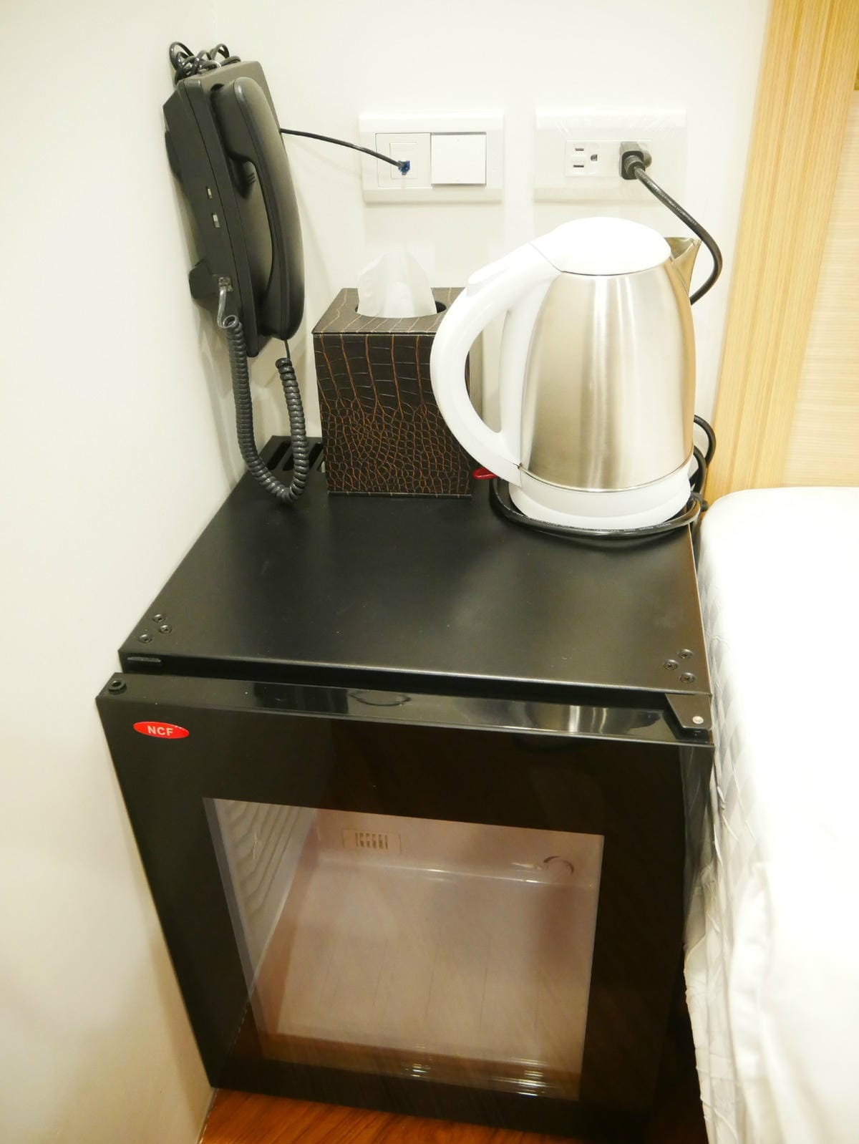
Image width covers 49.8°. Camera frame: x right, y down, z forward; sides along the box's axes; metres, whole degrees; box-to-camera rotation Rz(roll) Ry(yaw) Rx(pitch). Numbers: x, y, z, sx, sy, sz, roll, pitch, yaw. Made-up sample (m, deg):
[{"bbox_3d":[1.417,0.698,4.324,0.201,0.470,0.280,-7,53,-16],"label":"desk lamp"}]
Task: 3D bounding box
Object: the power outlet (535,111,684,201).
[{"bbox_3d":[0.146,-0.335,0.745,0.120,0.069,0.012,5,34,12],"label":"power outlet"}]

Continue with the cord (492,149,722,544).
[{"bbox_3d":[0.143,-0.180,0.737,0.186,0.265,0.178,5,34,12],"label":"cord"}]

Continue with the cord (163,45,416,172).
[{"bbox_3d":[-0.105,-0.360,0.729,0.155,0.108,0.105,5,34,12],"label":"cord"}]

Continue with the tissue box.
[{"bbox_3d":[-0.021,-0.162,0.826,0.127,0.146,0.125,2,33,7],"label":"tissue box"}]

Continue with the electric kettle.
[{"bbox_3d":[0.109,-0.154,0.730,0.217,0.229,0.155,-6,33,-5],"label":"electric kettle"}]

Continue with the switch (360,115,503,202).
[{"bbox_3d":[0.003,-0.346,0.776,0.120,0.069,0.012,5,34,12],"label":"switch"}]

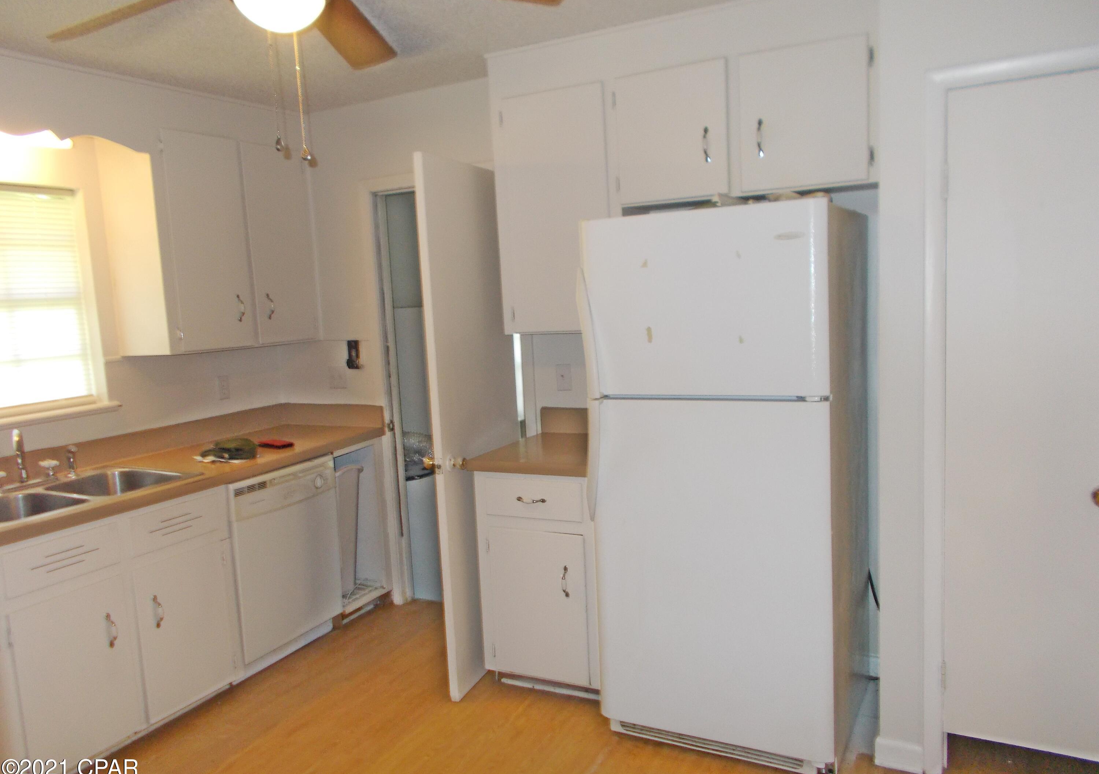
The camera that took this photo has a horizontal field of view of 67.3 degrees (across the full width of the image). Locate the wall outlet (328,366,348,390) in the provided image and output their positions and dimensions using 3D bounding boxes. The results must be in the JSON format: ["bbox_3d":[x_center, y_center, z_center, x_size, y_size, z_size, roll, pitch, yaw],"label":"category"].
[{"bbox_3d":[-1.075,-0.051,4.223,0.115,0.114,0.010,1,8,28],"label":"wall outlet"}]

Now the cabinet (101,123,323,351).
[{"bbox_3d":[-1.516,-0.647,3.814,0.310,0.915,0.885,1,8,28],"label":"cabinet"}]

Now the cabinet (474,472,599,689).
[{"bbox_3d":[0.094,0.698,3.406,0.535,0.820,0.620,1,8,28],"label":"cabinet"}]

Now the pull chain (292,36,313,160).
[{"bbox_3d":[-0.557,-0.651,1.860,0.022,0.284,0.022,1,8,28],"label":"pull chain"}]

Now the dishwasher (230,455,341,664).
[{"bbox_3d":[-1.387,0.746,3.760,0.590,0.792,0.595,1,8,28],"label":"dishwasher"}]

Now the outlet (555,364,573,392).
[{"bbox_3d":[0.068,-0.041,3.667,0.074,0.119,0.010,1,8,28],"label":"outlet"}]

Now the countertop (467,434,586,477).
[{"bbox_3d":[0.069,0.271,3.345,0.562,0.044,0.640,1,8,28],"label":"countertop"}]

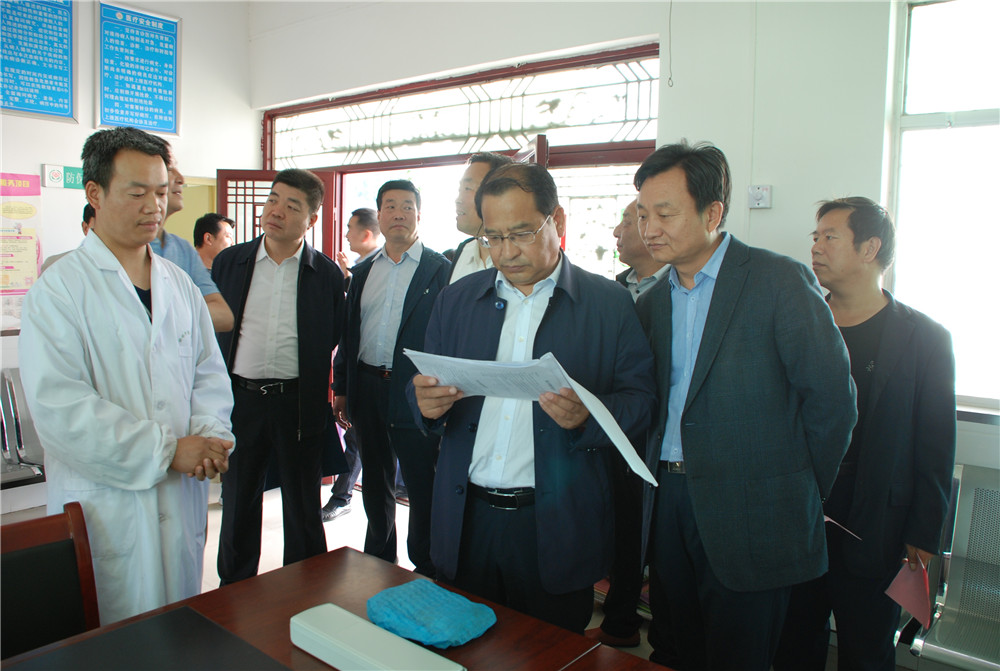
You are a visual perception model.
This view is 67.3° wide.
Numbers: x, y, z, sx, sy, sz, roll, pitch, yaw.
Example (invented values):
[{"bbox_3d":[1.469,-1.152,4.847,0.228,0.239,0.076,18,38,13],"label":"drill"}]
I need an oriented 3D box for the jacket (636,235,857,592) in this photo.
[{"bbox_3d":[0.536,0.166,1.660,0.340,0.750,0.500,-3,7,-42],"label":"jacket"}]

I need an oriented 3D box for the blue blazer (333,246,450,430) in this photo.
[{"bbox_3d":[-0.430,0.008,3.060,0.500,0.730,0.280,3,6,14],"label":"blue blazer"}]

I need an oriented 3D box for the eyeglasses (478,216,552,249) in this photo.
[{"bbox_3d":[0.036,-0.214,1.560,0.138,0.045,0.140,-1,26,30],"label":"eyeglasses"}]

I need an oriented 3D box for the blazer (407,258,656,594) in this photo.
[{"bbox_3d":[0.064,0.184,1.630,0.550,0.730,0.360,3,6,15],"label":"blazer"}]

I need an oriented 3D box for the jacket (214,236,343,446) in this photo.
[{"bbox_3d":[-0.823,0.015,2.830,0.490,0.740,0.320,1,6,-5],"label":"jacket"}]

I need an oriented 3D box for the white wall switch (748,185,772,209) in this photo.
[{"bbox_3d":[0.972,-0.517,2.800,0.087,0.087,0.025,6,7,37],"label":"white wall switch"}]

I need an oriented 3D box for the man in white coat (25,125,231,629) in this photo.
[{"bbox_3d":[-0.844,0.372,1.730,0.400,1.670,0.520,5,6,32],"label":"man in white coat"}]

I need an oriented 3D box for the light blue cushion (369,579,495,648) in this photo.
[{"bbox_3d":[-0.120,0.482,1.327,0.205,0.060,0.140,6,7,40],"label":"light blue cushion"}]

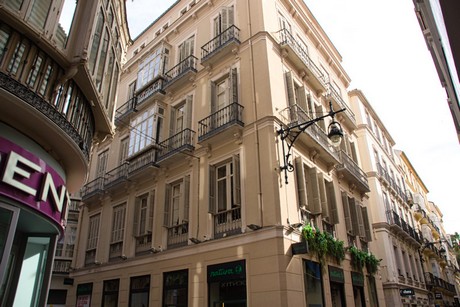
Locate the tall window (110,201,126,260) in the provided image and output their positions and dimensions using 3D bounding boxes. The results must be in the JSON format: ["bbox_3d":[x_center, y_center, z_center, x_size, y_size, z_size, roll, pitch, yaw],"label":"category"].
[{"bbox_3d":[-6.245,4.320,19.268,1.470,3.097,0.160,-23,-33,38],"label":"tall window"}]

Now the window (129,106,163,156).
[{"bbox_3d":[-4.860,-1.160,19.787,2.470,2.600,0.520,-22,-32,38],"label":"window"}]

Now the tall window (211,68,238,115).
[{"bbox_3d":[-0.257,-2.439,16.074,1.540,3.070,0.270,-22,-32,38],"label":"tall window"}]

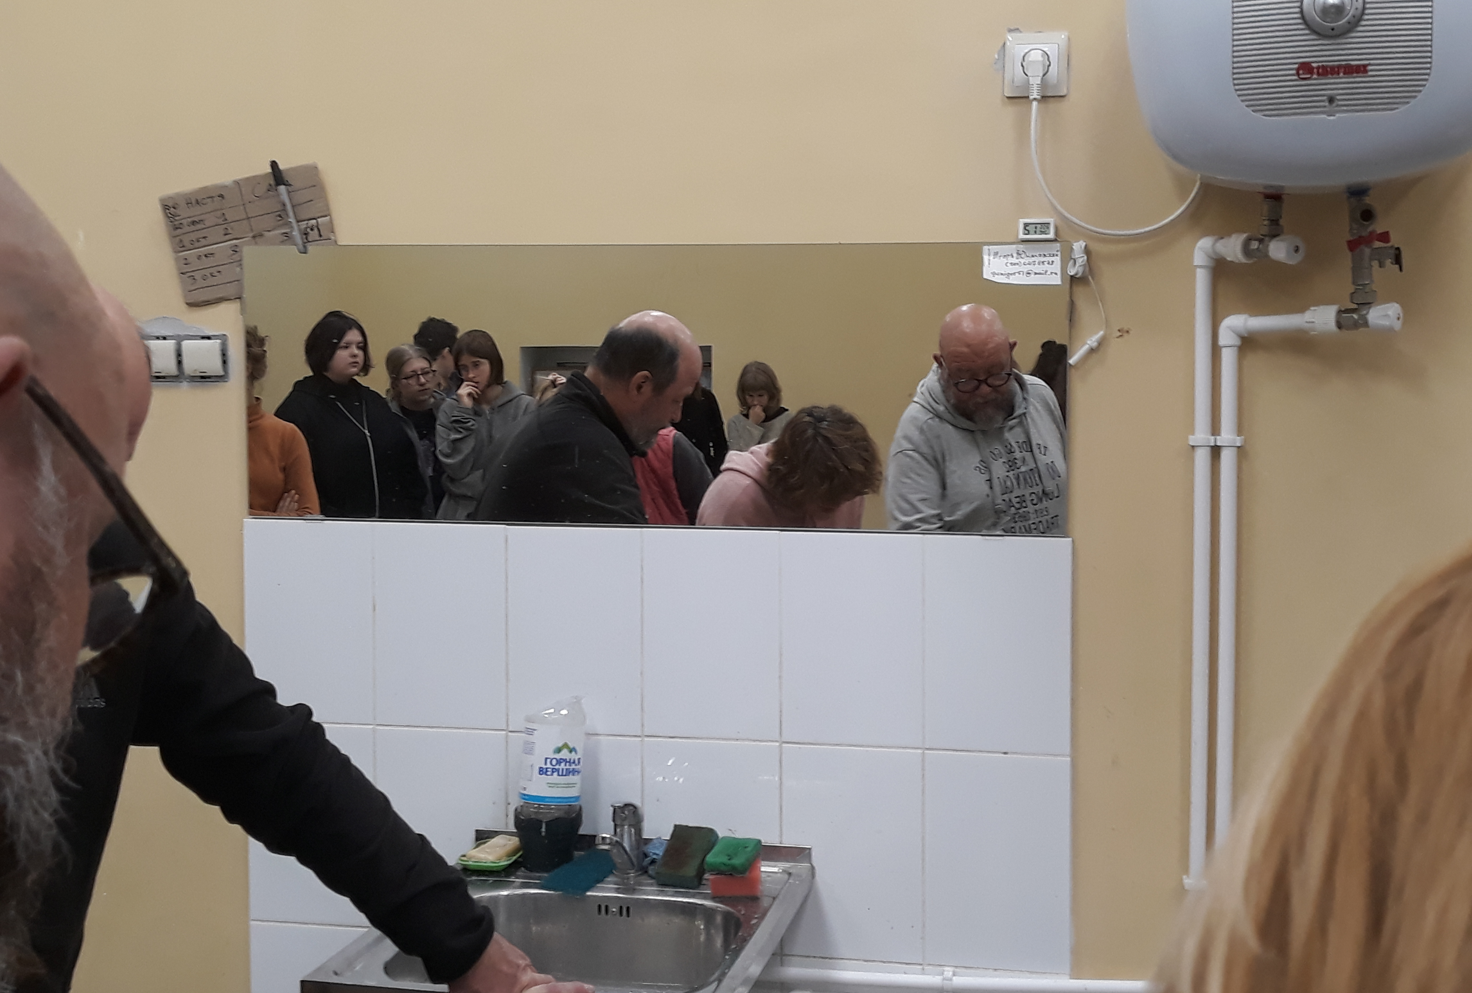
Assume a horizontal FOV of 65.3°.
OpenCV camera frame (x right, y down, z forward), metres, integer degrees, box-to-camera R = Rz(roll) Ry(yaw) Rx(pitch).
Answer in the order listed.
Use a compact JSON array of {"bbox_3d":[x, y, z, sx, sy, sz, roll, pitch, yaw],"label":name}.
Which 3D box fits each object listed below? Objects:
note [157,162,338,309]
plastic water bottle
[{"bbox_3d":[-0.726,-0.392,1.718,0.262,0.170,0.006,-12,0,8],"label":"note"},{"bbox_3d":[-0.261,0.399,1.610,0.093,0.233,0.093,3,2,0],"label":"plastic water bottle"}]

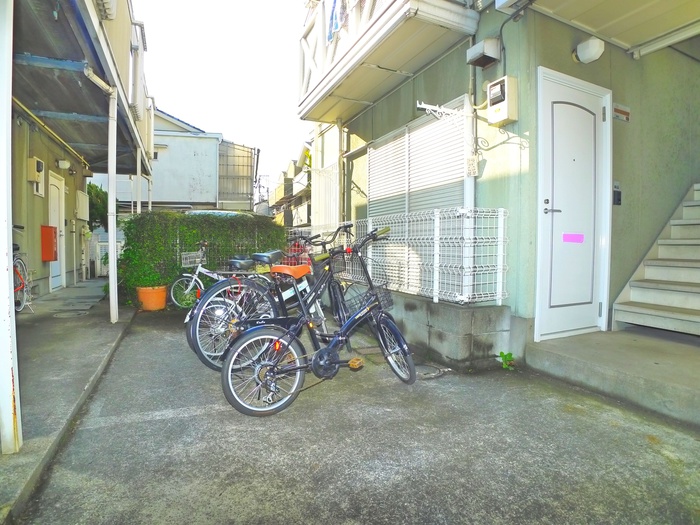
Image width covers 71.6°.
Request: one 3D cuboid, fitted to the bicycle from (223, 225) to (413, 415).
[{"bbox_3d":[-0.118,0.310,3.022,1.465,1.030,0.540,-1,3,-33],"label":"bicycle"}]

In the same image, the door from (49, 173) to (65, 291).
[{"bbox_3d":[-5.232,-0.530,8.704,0.100,2.070,0.980,-1,2,-19],"label":"door"}]

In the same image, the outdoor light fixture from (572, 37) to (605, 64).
[{"bbox_3d":[1.866,-1.651,3.789,0.165,0.155,0.180,-1,2,-29],"label":"outdoor light fixture"}]

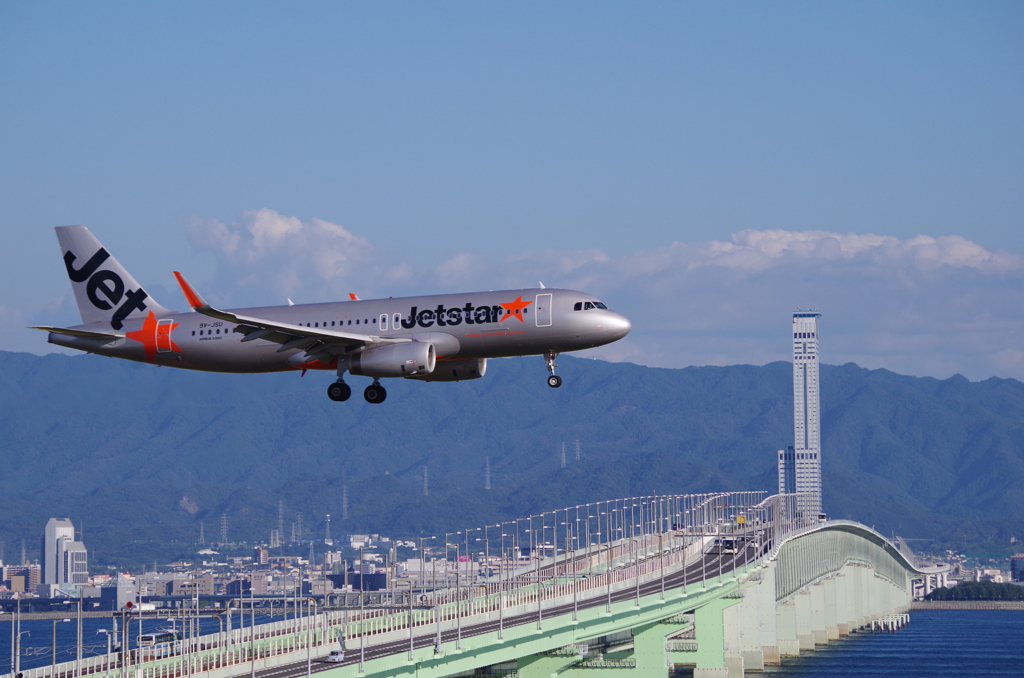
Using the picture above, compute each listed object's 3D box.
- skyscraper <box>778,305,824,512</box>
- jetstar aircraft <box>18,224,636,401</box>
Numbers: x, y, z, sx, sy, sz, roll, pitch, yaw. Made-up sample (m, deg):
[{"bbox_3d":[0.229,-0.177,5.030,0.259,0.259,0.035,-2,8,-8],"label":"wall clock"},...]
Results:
[{"bbox_3d":[255.611,104.214,5085.000,37.000,256.000,45.000,-1,-2,6],"label":"skyscraper"},{"bbox_3d":[-10.940,-2.090,357.300,37.570,12.100,35.800,-4,-2,15],"label":"jetstar aircraft"}]

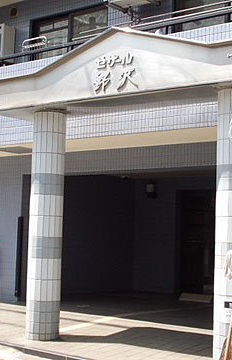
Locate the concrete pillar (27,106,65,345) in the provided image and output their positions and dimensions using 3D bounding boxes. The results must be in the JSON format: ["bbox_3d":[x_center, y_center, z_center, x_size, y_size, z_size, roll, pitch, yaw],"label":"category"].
[{"bbox_3d":[-0.820,0.535,8.243,0.400,2.670,0.400,1,-4,0],"label":"concrete pillar"}]

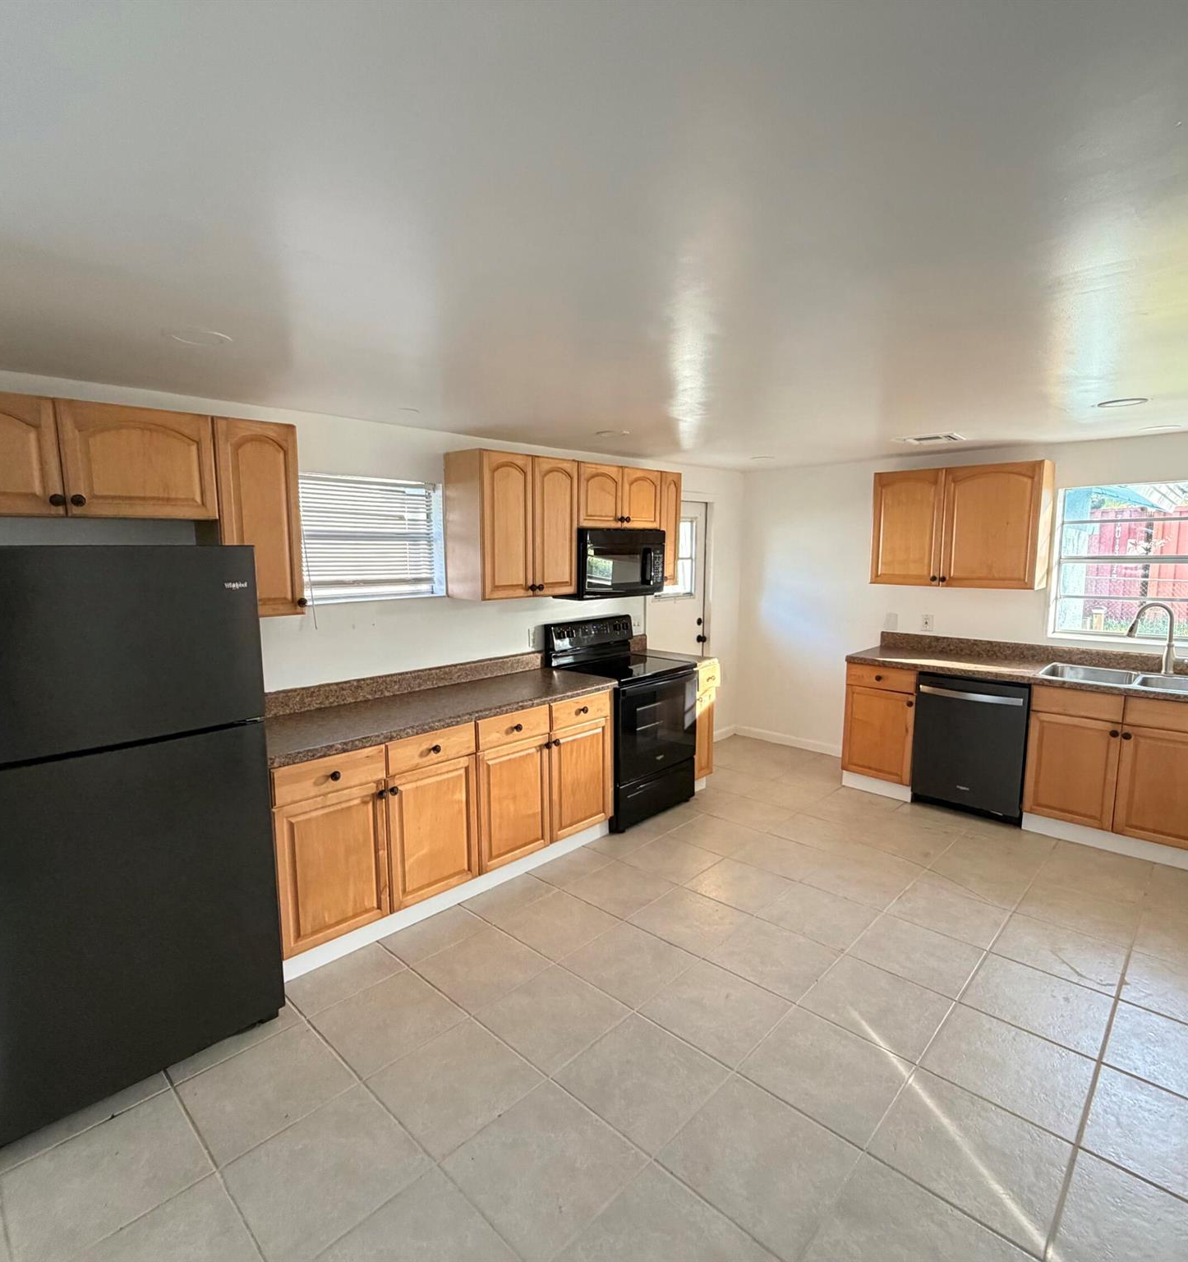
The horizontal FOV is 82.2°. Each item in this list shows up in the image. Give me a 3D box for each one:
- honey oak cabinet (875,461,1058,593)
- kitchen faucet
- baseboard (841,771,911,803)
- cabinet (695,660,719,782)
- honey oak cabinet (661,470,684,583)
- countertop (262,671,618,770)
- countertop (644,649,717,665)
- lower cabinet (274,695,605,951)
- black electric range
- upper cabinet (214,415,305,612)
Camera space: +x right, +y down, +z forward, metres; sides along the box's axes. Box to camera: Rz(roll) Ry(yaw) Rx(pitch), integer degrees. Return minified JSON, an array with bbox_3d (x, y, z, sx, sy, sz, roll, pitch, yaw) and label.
[{"bbox_3d":[2.356,-0.664,4.415,0.977,0.748,0.291,7,10,43],"label":"honey oak cabinet"},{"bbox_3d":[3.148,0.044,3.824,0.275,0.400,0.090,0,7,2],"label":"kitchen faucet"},{"bbox_3d":[1.898,1.029,4.554,0.449,0.115,0.020,7,10,43],"label":"baseboard"},{"bbox_3d":[0.528,0.599,4.705,0.640,0.840,0.220,6,10,43],"label":"cabinet"},{"bbox_3d":[0.399,-0.676,4.599,0.319,0.746,0.211,7,10,43],"label":"honey oak cabinet"},{"bbox_3d":[-0.738,0.358,3.305,0.624,0.037,1.869,7,10,43],"label":"countertop"},{"bbox_3d":[0.514,0.184,4.602,0.624,0.037,0.226,7,10,43],"label":"countertop"},{"bbox_3d":[-0.747,0.751,3.362,0.600,0.752,1.849,7,10,43],"label":"lower cabinet"},{"bbox_3d":[0.196,0.530,4.323,0.670,1.172,0.763,6,10,43],"label":"black electric range"},{"bbox_3d":[-1.416,-0.444,2.781,0.330,0.758,0.307,6,10,43],"label":"upper cabinet"}]

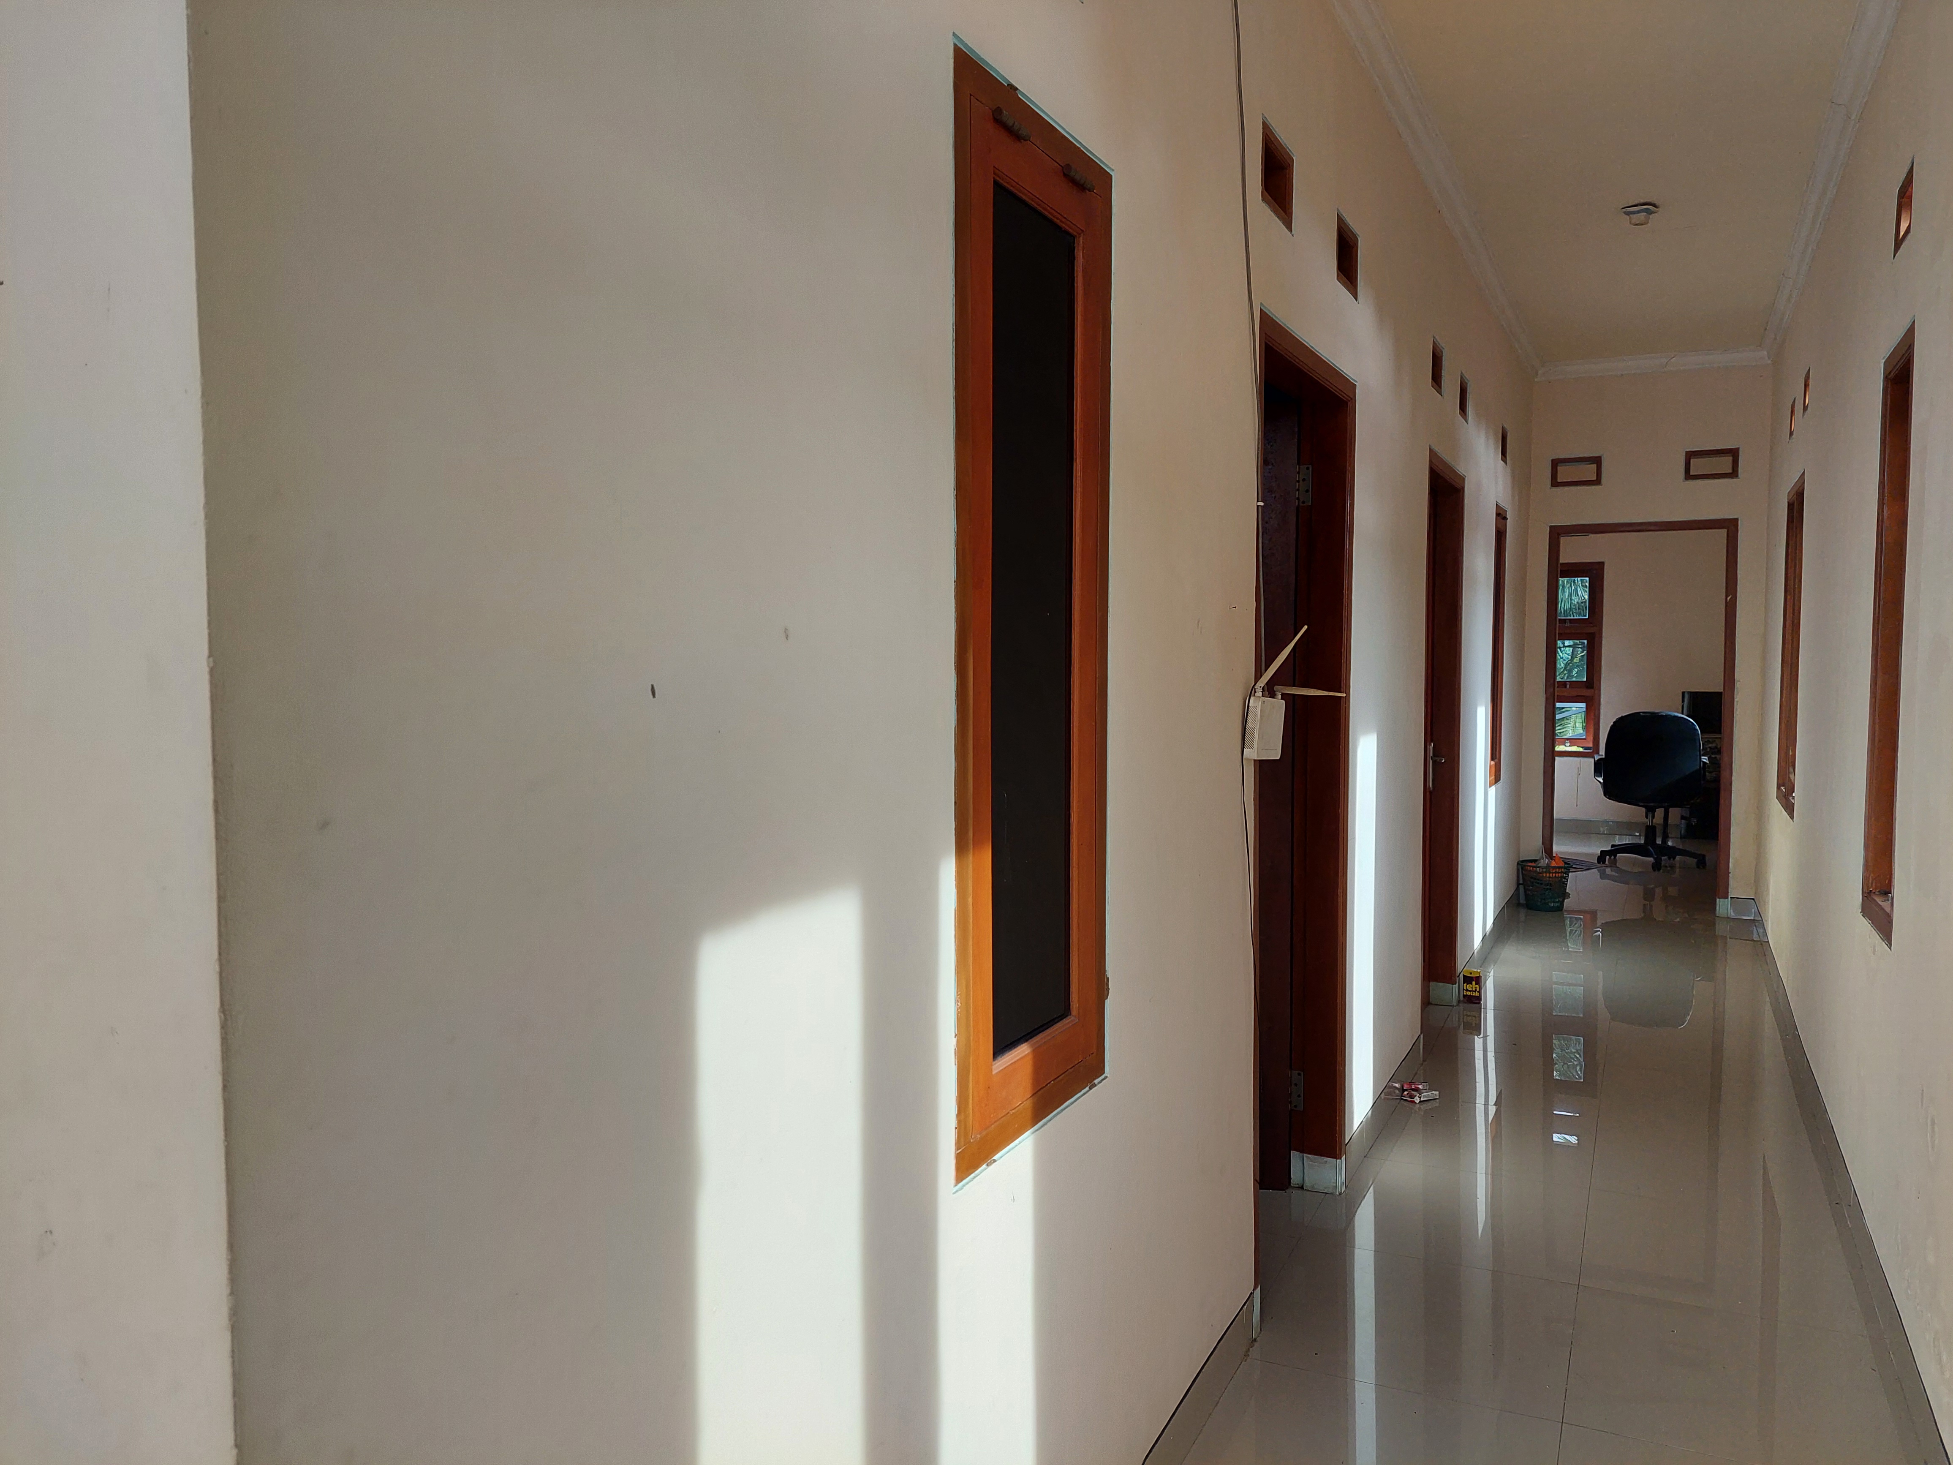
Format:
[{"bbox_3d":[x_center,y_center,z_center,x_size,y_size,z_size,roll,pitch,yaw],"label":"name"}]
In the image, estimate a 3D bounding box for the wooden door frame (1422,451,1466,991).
[{"bbox_3d":[1.664,0.065,5.002,0.134,2.075,0.894,1,3,27],"label":"wooden door frame"}]

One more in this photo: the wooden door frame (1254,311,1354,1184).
[{"bbox_3d":[0.707,0.168,3.140,0.139,2.075,0.904,1,3,27],"label":"wooden door frame"}]

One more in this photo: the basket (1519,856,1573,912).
[{"bbox_3d":[3.138,0.829,7.446,0.276,0.276,0.276,1,3,27],"label":"basket"}]

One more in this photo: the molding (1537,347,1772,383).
[{"bbox_3d":[3.557,-1.948,7.179,1.146,0.070,0.075,1,3,27],"label":"molding"}]

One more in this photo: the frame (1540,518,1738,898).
[{"bbox_3d":[3.597,-0.079,7.367,0.915,2.095,0.131,1,3,27],"label":"frame"}]

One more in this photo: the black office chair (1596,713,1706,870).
[{"bbox_3d":[4.455,0.364,8.953,0.668,1.035,0.643,1,3,27],"label":"black office chair"}]

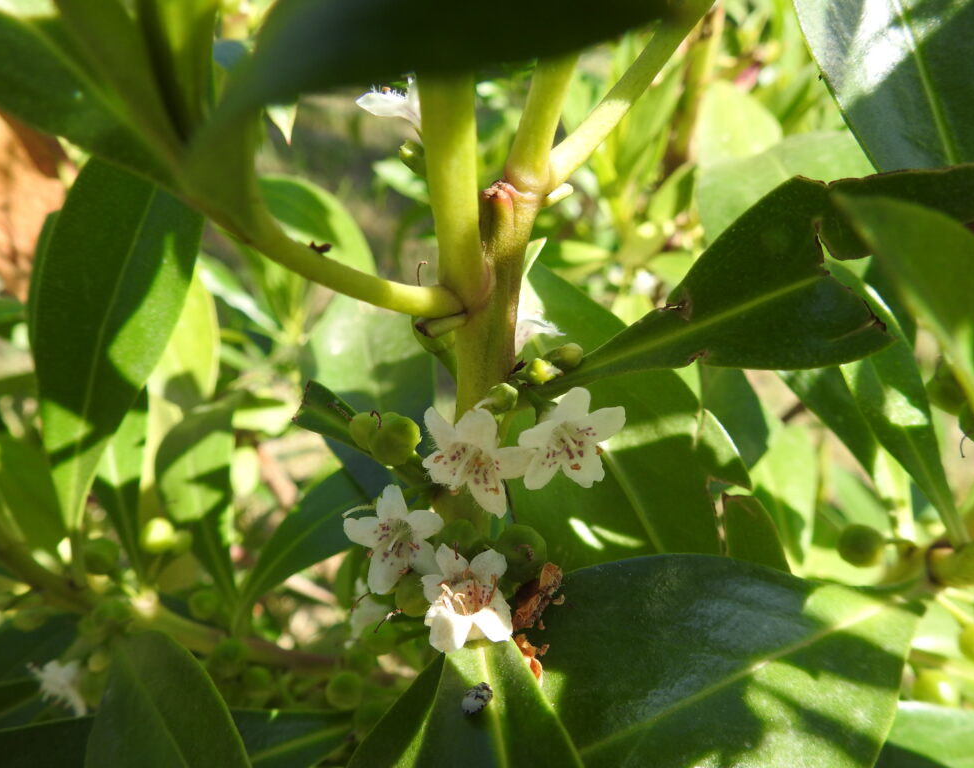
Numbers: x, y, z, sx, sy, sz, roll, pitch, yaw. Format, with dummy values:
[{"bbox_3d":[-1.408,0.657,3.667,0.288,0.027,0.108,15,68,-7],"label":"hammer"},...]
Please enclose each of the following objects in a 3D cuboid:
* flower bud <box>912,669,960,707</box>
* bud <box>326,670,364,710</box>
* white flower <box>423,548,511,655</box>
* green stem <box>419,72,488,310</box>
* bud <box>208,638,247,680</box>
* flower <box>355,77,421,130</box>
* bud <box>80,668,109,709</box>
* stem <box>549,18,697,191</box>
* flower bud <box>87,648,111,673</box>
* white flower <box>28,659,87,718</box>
[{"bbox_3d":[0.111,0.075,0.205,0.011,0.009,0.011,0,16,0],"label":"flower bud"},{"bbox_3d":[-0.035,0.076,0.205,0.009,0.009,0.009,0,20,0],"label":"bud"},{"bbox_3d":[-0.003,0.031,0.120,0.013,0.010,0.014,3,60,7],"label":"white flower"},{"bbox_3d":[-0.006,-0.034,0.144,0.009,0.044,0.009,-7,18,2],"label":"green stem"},{"bbox_3d":[-0.049,0.051,0.155,0.007,0.007,0.007,0,24,0],"label":"bud"},{"bbox_3d":[-0.015,-0.042,0.125,0.009,0.010,0.010,-43,24,10],"label":"flower"},{"bbox_3d":[-0.094,0.074,0.200,0.008,0.009,0.008,0,16,0],"label":"bud"},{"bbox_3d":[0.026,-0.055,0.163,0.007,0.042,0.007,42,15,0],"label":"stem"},{"bbox_3d":[-0.076,0.054,0.163,0.005,0.005,0.005,0,24,0],"label":"flower bud"},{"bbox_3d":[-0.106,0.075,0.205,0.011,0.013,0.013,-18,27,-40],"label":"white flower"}]

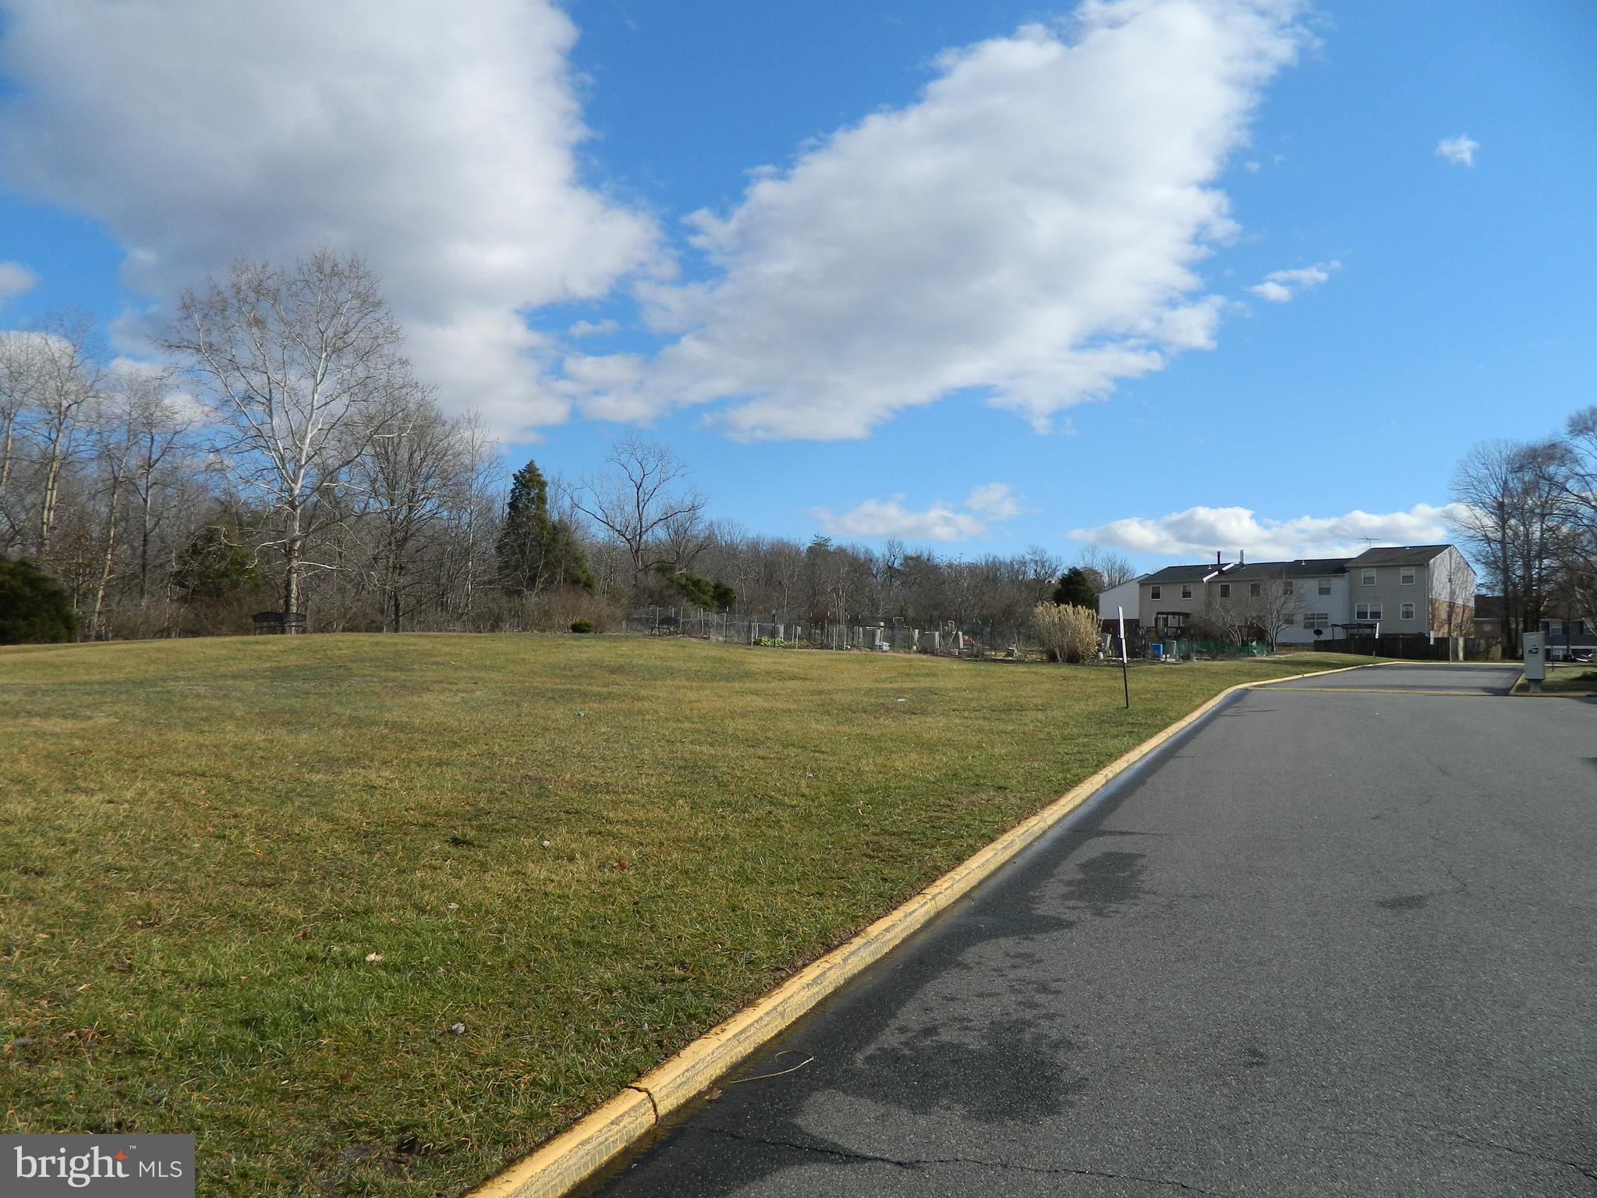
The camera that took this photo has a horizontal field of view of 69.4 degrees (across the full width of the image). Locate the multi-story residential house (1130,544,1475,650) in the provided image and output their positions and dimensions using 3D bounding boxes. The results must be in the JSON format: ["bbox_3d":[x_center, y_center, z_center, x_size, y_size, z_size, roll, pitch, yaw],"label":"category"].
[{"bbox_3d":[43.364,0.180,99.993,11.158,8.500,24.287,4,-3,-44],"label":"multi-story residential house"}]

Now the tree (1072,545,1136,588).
[{"bbox_3d":[41.164,-0.587,155.000,8.384,13.749,8.384,1,-3,0],"label":"tree"}]

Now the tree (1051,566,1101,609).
[{"bbox_3d":[31.291,0.703,130.000,5.625,8.860,5.625,1,-3,0],"label":"tree"}]

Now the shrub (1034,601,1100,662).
[{"bbox_3d":[12.094,1.519,52.000,2.981,2.756,2.800,1,-3,0],"label":"shrub"}]

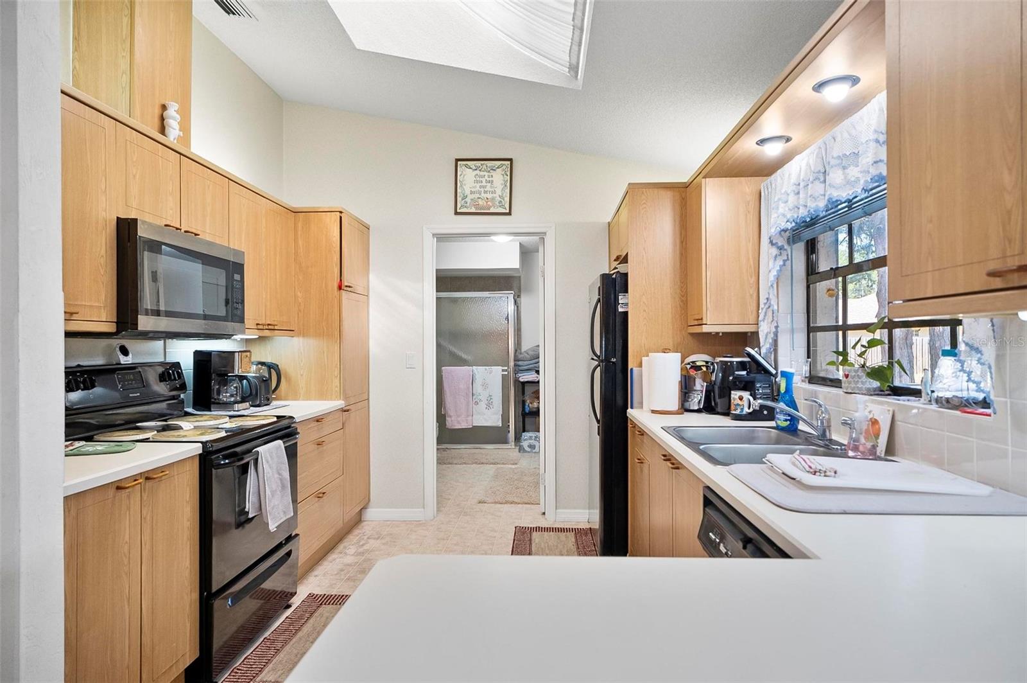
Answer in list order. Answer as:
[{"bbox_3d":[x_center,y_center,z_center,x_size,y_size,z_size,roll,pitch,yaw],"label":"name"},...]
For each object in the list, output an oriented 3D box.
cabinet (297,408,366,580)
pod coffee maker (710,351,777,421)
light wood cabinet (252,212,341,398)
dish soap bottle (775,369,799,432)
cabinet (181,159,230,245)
[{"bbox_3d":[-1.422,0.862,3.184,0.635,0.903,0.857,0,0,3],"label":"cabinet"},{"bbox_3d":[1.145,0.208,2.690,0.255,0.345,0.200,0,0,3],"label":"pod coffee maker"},{"bbox_3d":[-1.395,-0.230,3.747,0.632,1.225,0.547,0,0,3],"label":"light wood cabinet"},{"bbox_3d":[1.143,0.241,2.273,0.056,0.255,0.087,0,0,-30],"label":"dish soap bottle"},{"bbox_3d":[-1.621,-0.642,2.591,0.316,0.367,0.368,0,0,3],"label":"cabinet"}]

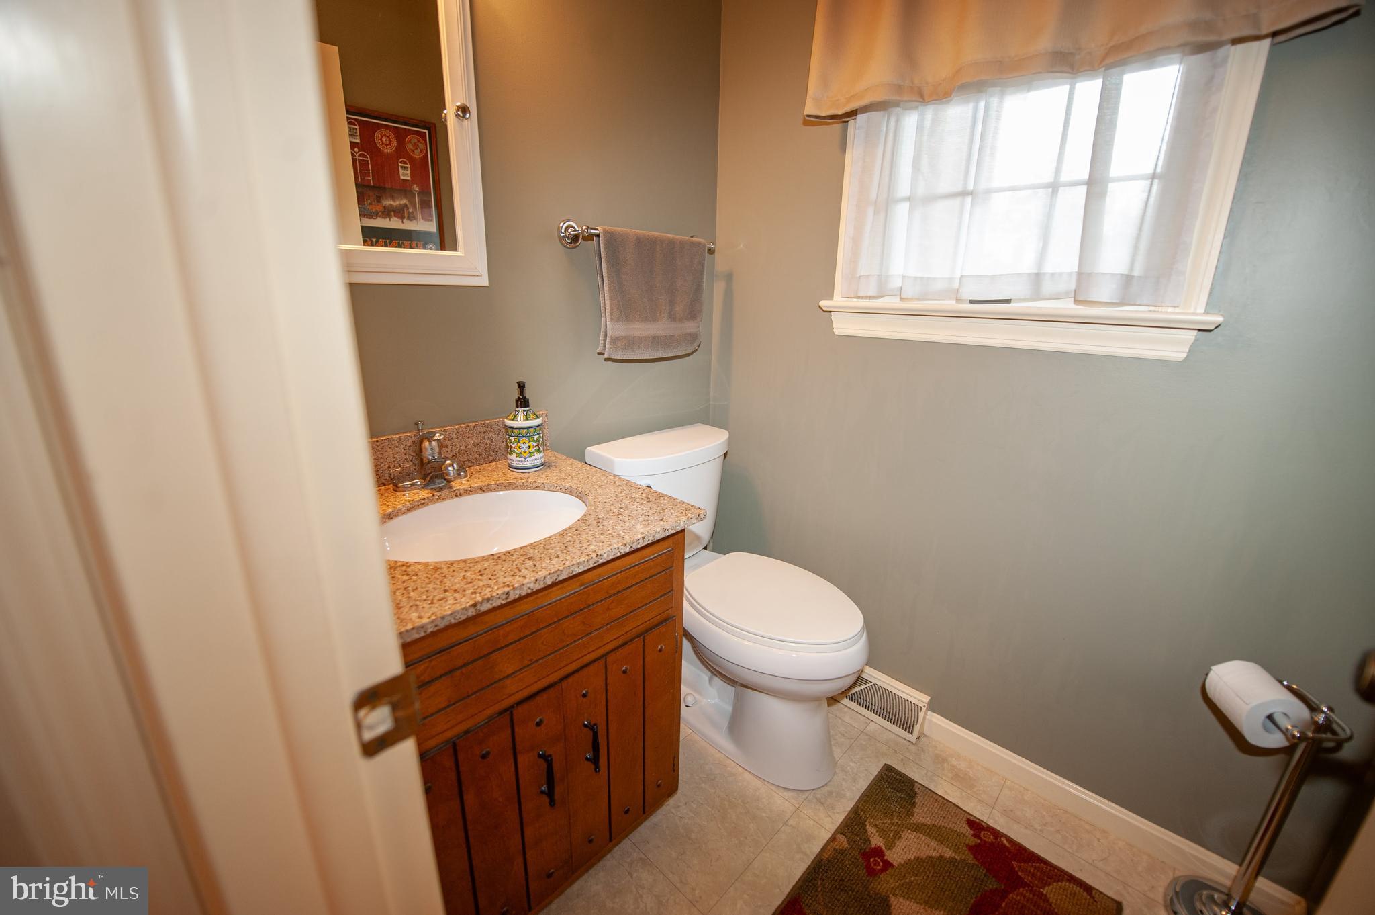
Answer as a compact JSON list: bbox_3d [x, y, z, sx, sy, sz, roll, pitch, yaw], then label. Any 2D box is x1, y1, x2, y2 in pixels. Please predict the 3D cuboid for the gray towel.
[{"bbox_3d":[-0.084,-0.439,1.473,0.063,0.326,0.391,16,22,41],"label":"gray towel"}]

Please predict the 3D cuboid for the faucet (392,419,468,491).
[{"bbox_3d":[-0.509,0.002,1.097,0.141,0.138,0.159,16,22,41],"label":"faucet"}]

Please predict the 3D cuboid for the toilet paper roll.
[{"bbox_3d":[0.975,0.420,0.916,0.092,0.092,0.101,6,17,16],"label":"toilet paper roll"}]

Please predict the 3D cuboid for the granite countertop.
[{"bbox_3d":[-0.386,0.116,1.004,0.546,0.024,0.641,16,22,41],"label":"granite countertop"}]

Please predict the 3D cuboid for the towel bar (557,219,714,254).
[{"bbox_3d":[-0.106,-0.584,1.444,0.086,0.068,0.517,16,22,41],"label":"towel bar"}]

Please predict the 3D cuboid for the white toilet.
[{"bbox_3d":[0.145,0.383,1.504,0.730,0.782,0.444,16,22,41],"label":"white toilet"}]

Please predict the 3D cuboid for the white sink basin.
[{"bbox_3d":[-0.391,0.181,1.029,0.374,0.154,0.428,16,22,41],"label":"white sink basin"}]

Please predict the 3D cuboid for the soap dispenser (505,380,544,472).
[{"bbox_3d":[-0.385,-0.081,1.265,0.080,0.207,0.082,-4,17,-17],"label":"soap dispenser"}]

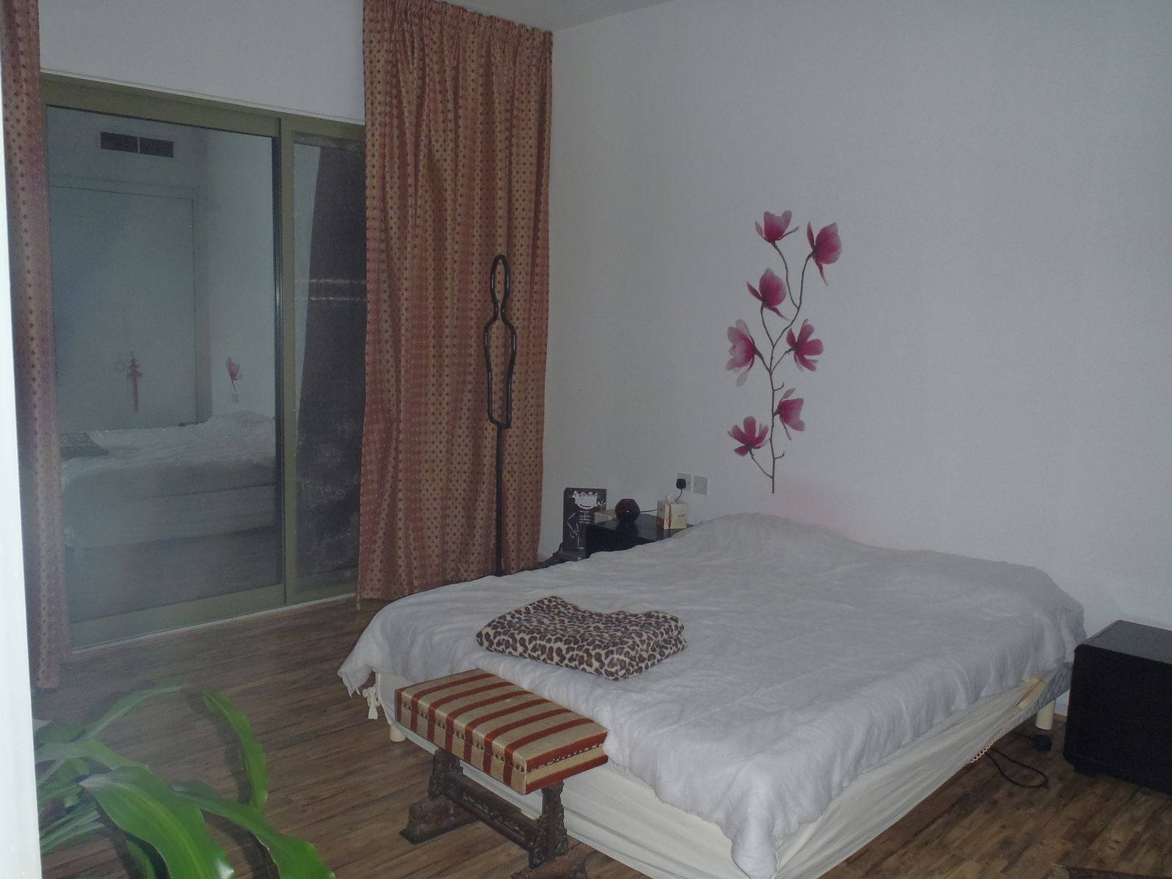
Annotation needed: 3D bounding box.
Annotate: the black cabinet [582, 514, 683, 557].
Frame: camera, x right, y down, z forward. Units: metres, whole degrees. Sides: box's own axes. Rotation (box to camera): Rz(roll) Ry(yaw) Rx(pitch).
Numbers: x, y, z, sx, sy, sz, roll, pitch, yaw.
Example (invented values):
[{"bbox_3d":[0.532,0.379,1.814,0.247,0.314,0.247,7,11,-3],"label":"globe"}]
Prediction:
[{"bbox_3d":[0.308,0.608,4.437,0.385,0.402,0.470,-6,11,-45],"label":"black cabinet"}]

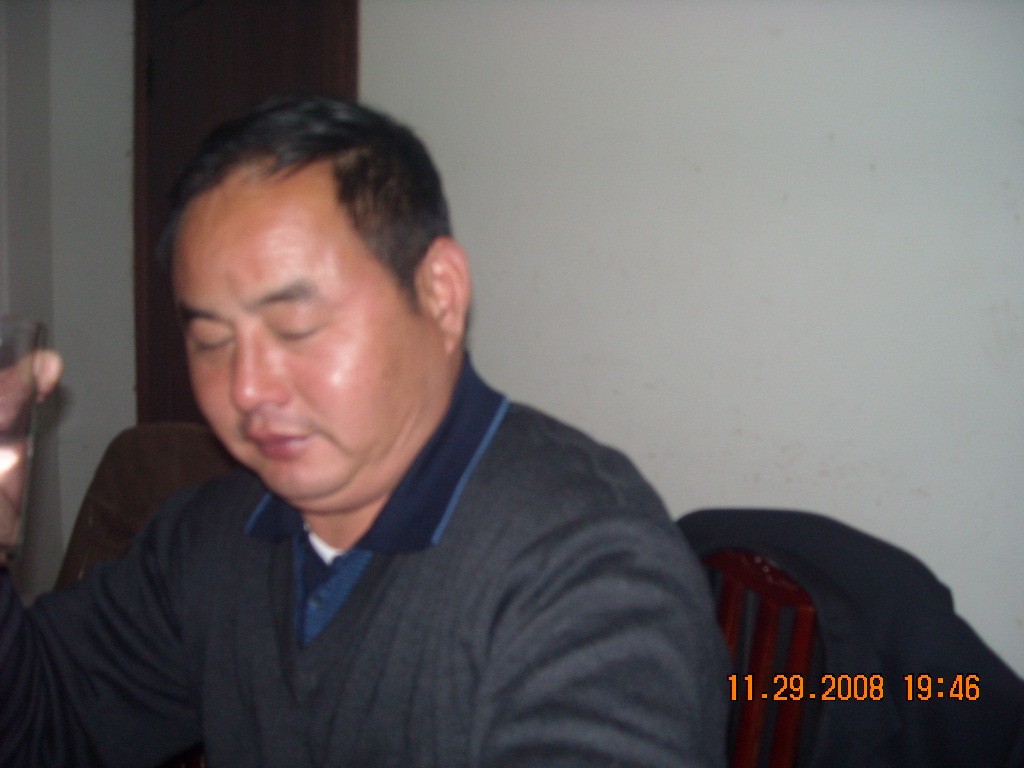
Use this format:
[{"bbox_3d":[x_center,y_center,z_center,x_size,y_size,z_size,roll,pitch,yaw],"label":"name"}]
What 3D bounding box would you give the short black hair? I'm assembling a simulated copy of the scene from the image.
[{"bbox_3d":[-0.133,-0.103,0.680,0.175,0.165,0.200,-4,17,28],"label":"short black hair"}]

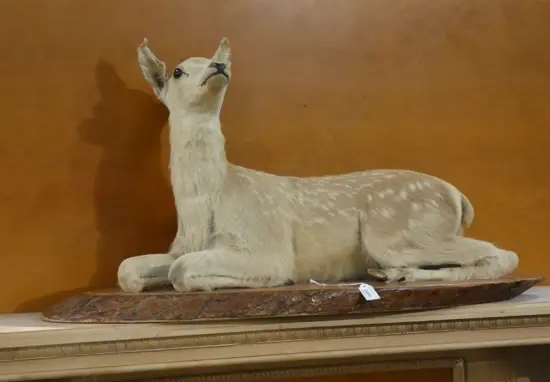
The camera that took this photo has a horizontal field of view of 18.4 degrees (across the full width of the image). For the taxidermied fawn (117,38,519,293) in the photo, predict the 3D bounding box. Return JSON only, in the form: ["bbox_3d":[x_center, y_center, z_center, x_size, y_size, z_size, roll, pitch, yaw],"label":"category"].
[{"bbox_3d":[0.066,-0.048,2.820,0.660,0.405,0.240,-1,1,-24],"label":"taxidermied fawn"}]

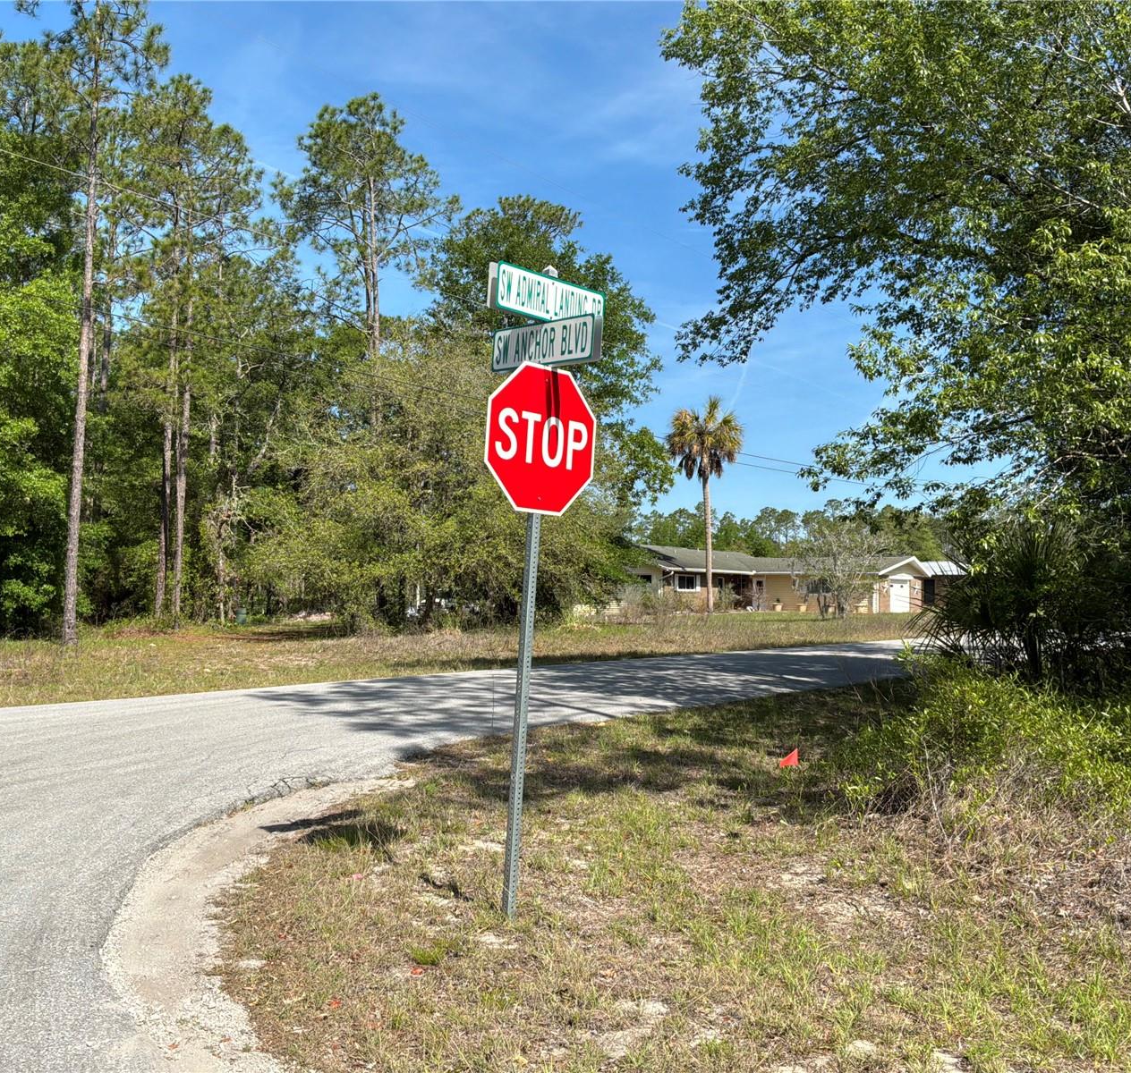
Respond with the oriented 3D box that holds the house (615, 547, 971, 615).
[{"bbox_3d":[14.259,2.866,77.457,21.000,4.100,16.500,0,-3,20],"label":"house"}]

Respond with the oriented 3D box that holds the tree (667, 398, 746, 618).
[{"bbox_3d":[8.200,-1.900,68.200,4.600,12.700,4.600,1,-2,0],"label":"tree"}]

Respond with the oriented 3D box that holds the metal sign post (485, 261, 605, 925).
[{"bbox_3d":[-0.182,0.260,5.935,0.780,3.340,0.760,7,-5,-44],"label":"metal sign post"}]

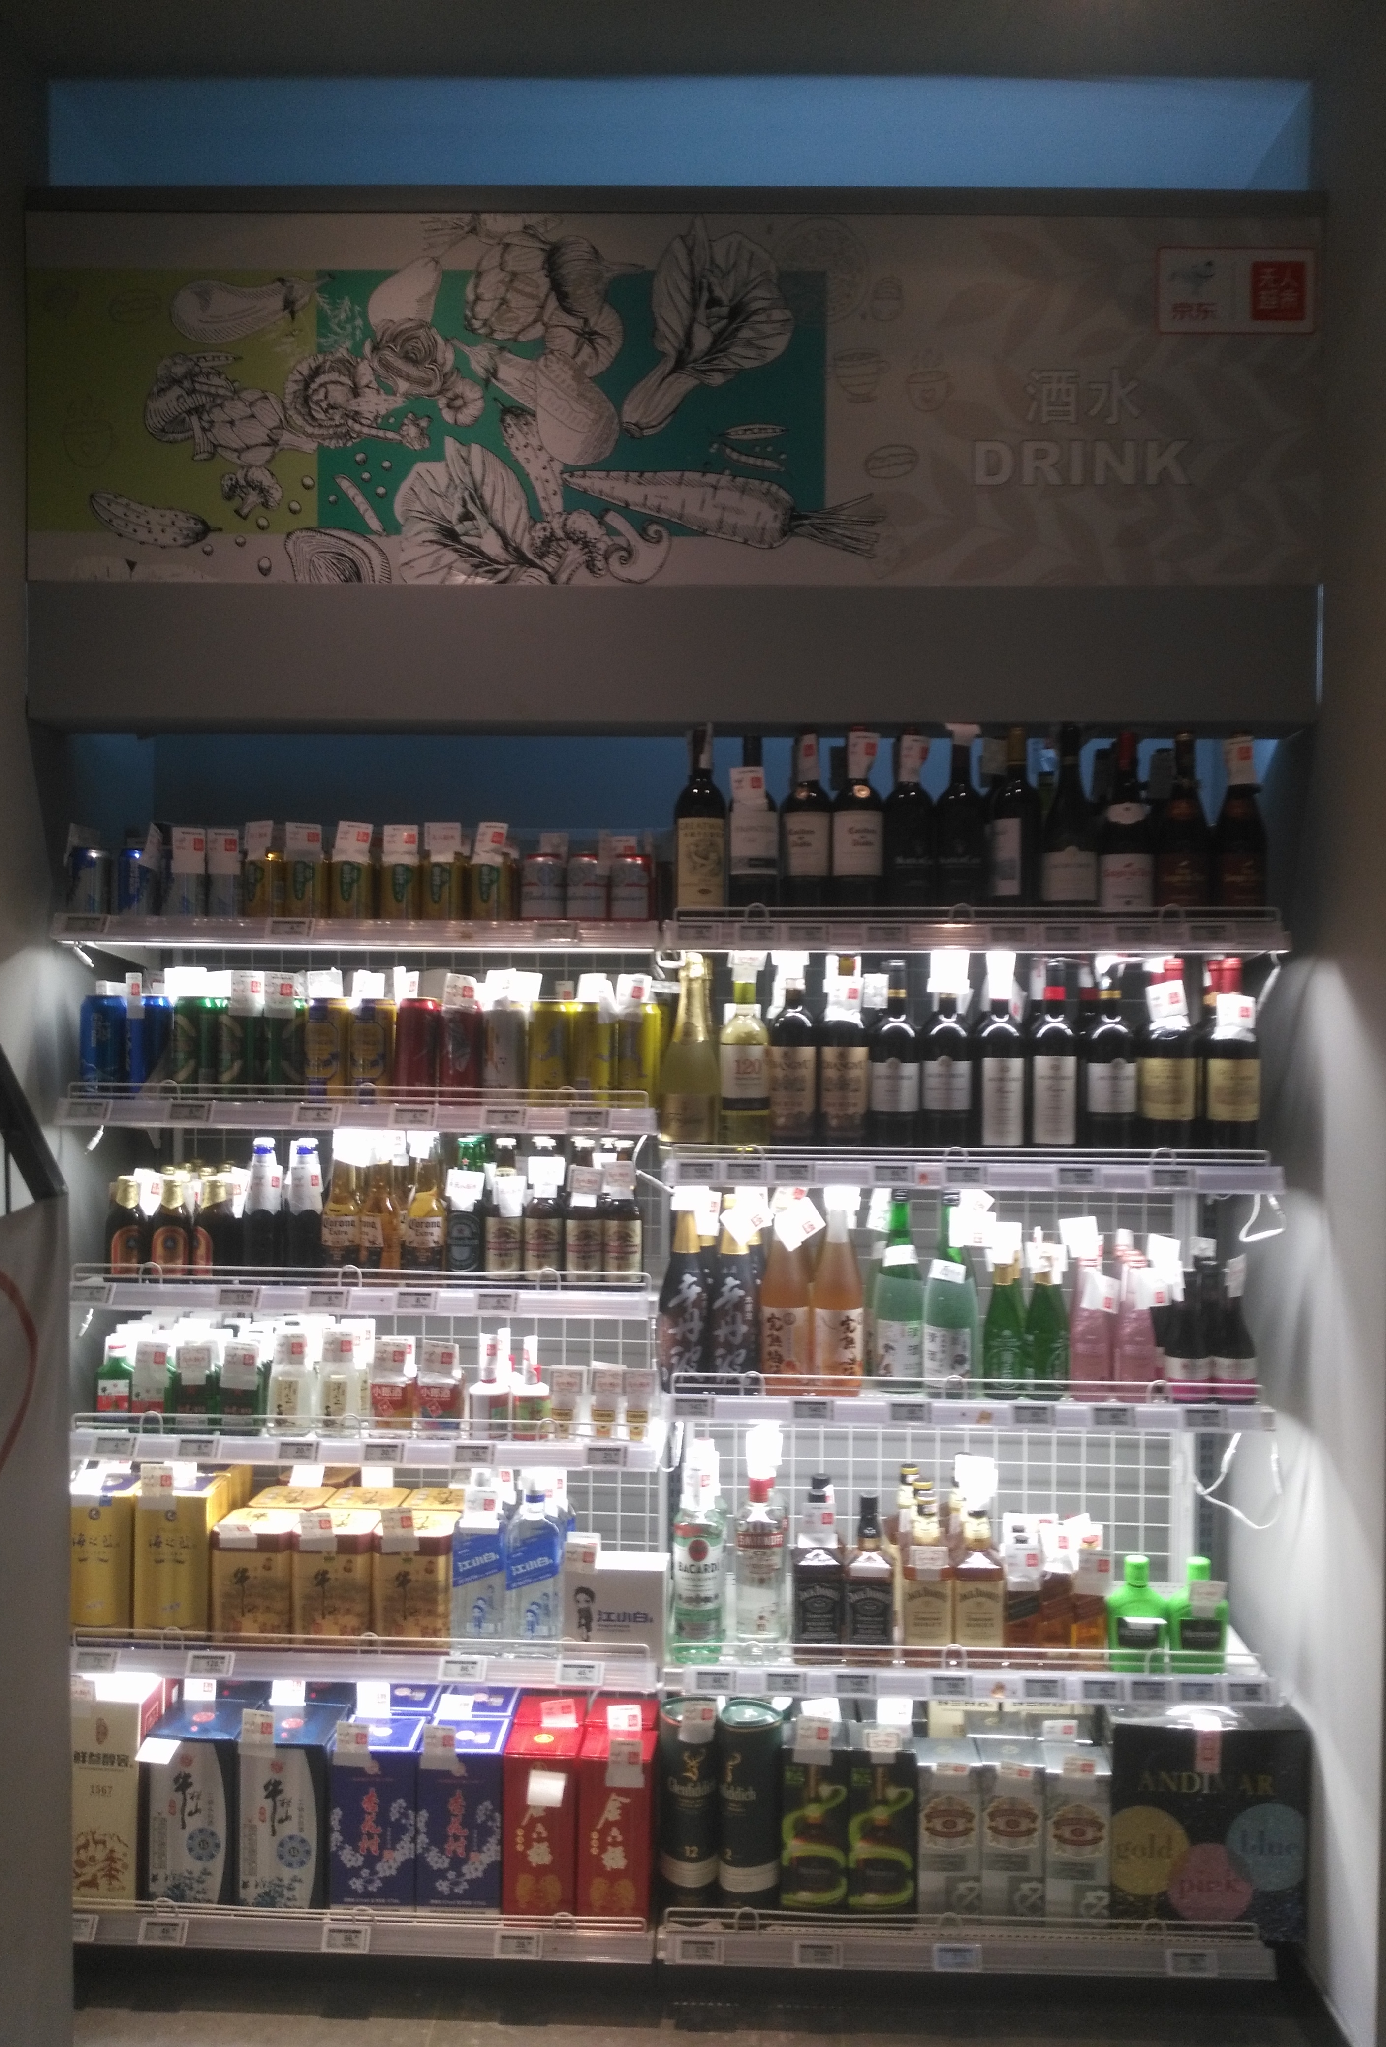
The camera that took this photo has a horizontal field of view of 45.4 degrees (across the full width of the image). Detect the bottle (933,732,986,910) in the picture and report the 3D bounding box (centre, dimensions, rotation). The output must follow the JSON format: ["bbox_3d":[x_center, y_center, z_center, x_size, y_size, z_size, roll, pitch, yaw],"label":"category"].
[{"bbox_3d":[0.397,-0.289,2.453,0.075,0.303,0.075,1,2,2],"label":"bottle"}]

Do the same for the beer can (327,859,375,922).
[{"bbox_3d":[-0.523,-0.202,2.542,0.066,0.117,0.066,0,2,0],"label":"beer can"}]

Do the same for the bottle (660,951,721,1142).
[{"bbox_3d":[-0.005,0.038,2.559,0.090,0.293,0.090,1,2,2],"label":"bottle"}]

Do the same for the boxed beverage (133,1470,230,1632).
[{"bbox_3d":[-0.793,0.834,2.576,0.111,0.231,0.105,1,1,2],"label":"boxed beverage"}]

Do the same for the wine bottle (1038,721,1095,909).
[{"bbox_3d":[0.560,-0.295,2.466,0.081,0.302,0.081,1,1,2],"label":"wine bottle"}]

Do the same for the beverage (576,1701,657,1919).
[{"bbox_3d":[-0.117,1.230,2.537,0.107,0.257,0.102,0,2,1],"label":"beverage"}]

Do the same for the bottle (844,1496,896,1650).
[{"bbox_3d":[0.272,0.854,2.558,0.076,0.246,0.076,0,2,3],"label":"bottle"}]

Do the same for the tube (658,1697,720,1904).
[{"bbox_3d":[-0.006,1.191,2.494,0.086,0.296,0.086,1,2,2],"label":"tube"}]

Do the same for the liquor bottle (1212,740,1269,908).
[{"bbox_3d":[0.805,-0.281,2.434,0.078,0.296,0.078,1,2,2],"label":"liquor bottle"}]

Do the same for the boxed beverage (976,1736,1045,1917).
[{"bbox_3d":[0.479,1.230,2.520,0.093,0.240,0.092,1,1,2],"label":"boxed beverage"}]

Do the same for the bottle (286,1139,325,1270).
[{"bbox_3d":[-0.587,0.284,2.512,0.058,0.217,0.058,1,1,2],"label":"bottle"}]

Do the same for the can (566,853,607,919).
[{"bbox_3d":[-0.159,-0.199,2.506,0.066,0.117,0.066,0,2,0],"label":"can"}]

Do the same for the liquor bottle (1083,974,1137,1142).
[{"bbox_3d":[0.633,0.054,2.519,0.076,0.297,0.076,1,2,2],"label":"liquor bottle"}]

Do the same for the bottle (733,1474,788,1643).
[{"bbox_3d":[0.103,0.827,2.522,0.079,0.273,0.079,1,1,2],"label":"bottle"}]

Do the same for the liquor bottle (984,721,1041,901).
[{"bbox_3d":[0.493,-0.299,2.519,0.075,0.302,0.075,1,2,2],"label":"liquor bottle"}]

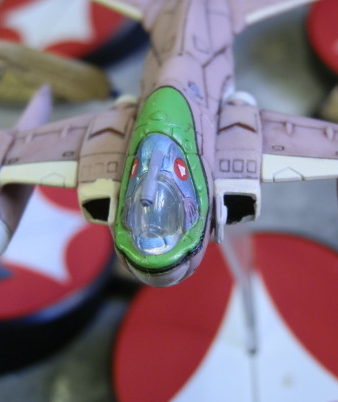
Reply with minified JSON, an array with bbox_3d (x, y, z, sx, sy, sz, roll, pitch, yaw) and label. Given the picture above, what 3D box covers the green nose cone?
[{"bbox_3d":[-0.002,-0.006,0.189,0.019,0.016,0.041,-1,50,8],"label":"green nose cone"}]

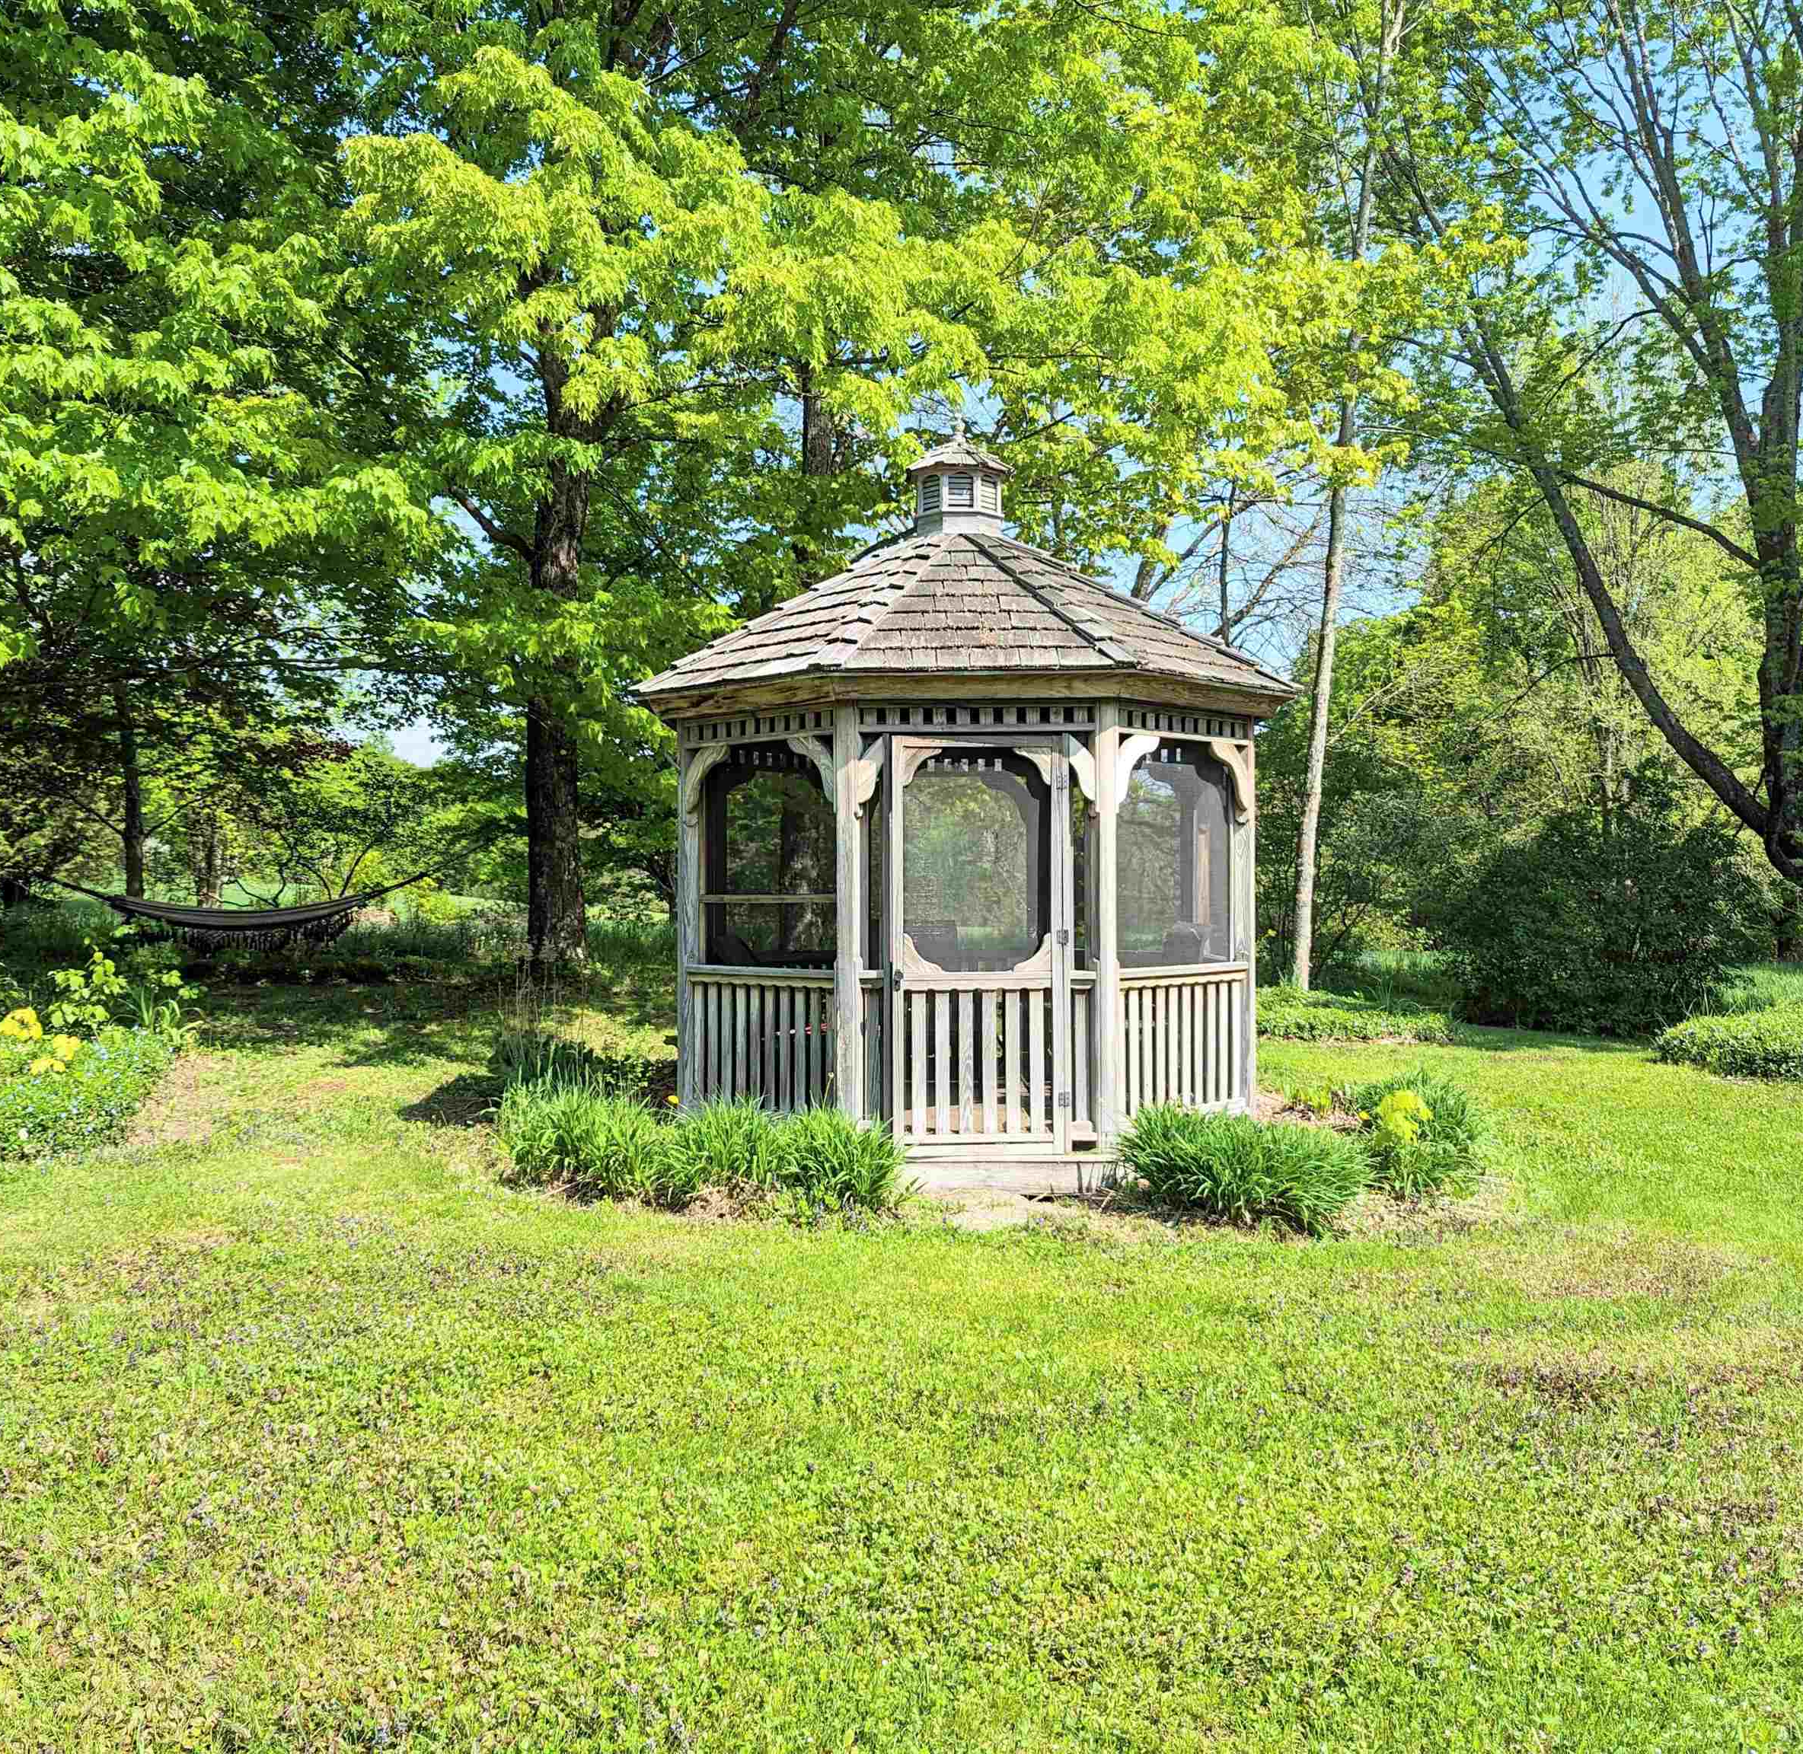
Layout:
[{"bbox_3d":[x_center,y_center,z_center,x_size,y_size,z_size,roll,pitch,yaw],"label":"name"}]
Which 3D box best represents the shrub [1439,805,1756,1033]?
[{"bbox_3d":[6.931,0.401,16.095,2.950,2.280,2.600,0,-1,-1],"label":"shrub"}]

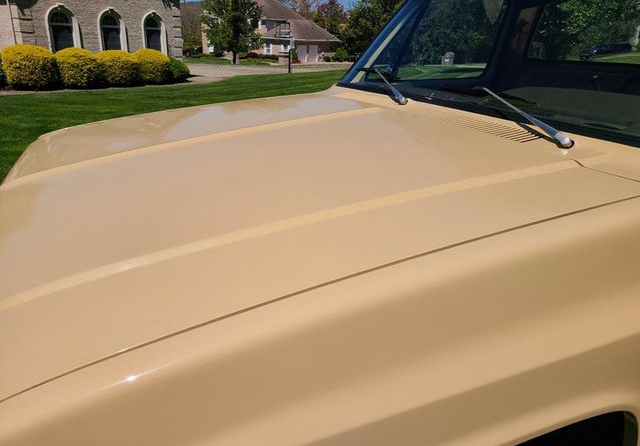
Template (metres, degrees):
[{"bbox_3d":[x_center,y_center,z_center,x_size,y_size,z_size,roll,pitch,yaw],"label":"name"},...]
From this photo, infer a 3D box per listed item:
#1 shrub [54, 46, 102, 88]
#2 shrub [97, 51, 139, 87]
[{"bbox_3d":[-8.209,-5.259,16.149,1.598,1.196,1.598,18,26,37],"label":"shrub"},{"bbox_3d":[-7.291,-5.600,17.222,1.547,1.155,1.547,18,26,37],"label":"shrub"}]

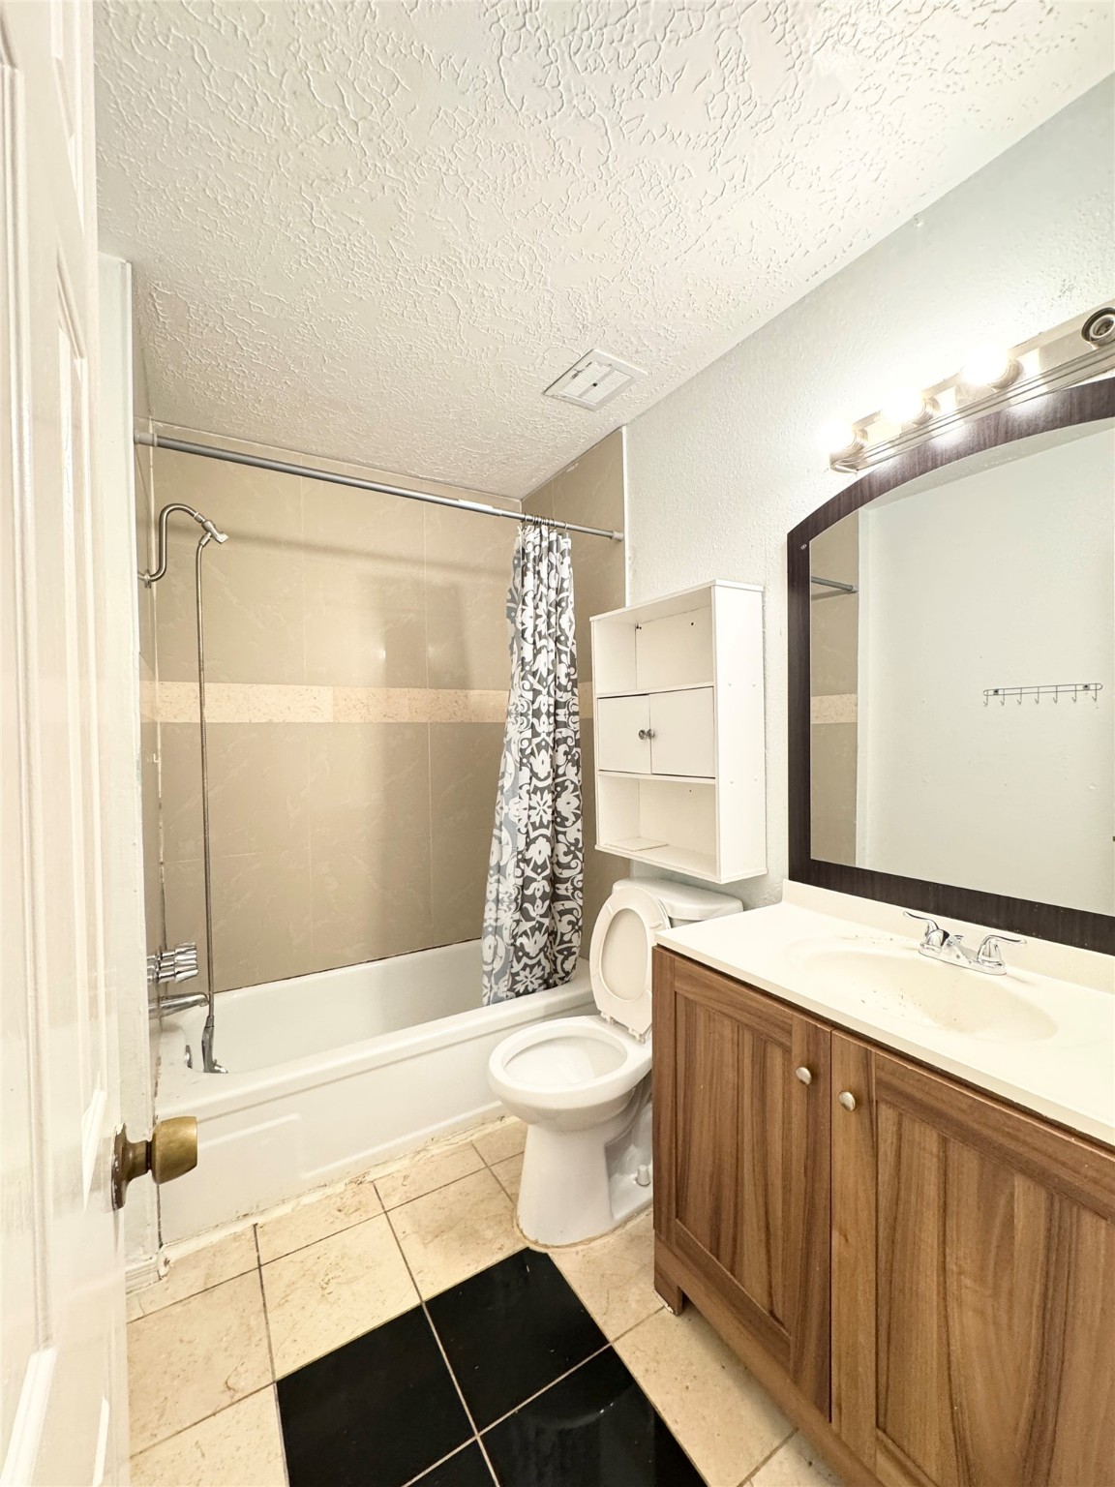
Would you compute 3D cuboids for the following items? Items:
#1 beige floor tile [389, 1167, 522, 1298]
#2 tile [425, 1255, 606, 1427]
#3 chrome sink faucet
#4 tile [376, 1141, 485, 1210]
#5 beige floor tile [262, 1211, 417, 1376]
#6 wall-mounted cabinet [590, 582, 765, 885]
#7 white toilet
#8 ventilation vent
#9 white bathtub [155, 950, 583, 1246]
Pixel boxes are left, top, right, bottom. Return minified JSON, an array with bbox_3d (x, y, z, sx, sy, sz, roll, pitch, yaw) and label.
[{"bbox_3d":[-0.261,1.301,1.615,0.309,0.010,0.309,-2,2,-31],"label":"beige floor tile"},{"bbox_3d":[-0.097,1.304,1.348,0.309,0.010,0.309,-2,2,-31],"label":"tile"},{"bbox_3d":[0.785,0.407,1.205,0.128,0.075,0.225,-2,2,-31],"label":"chrome sink faucet"},{"bbox_3d":[-0.380,1.298,1.810,0.309,0.010,0.142,-2,2,-31],"label":"tile"},{"bbox_3d":[-0.527,1.310,1.452,0.309,0.010,0.309,-2,2,-31],"label":"beige floor tile"},{"bbox_3d":[0.361,-0.034,1.922,0.186,0.817,0.593,-2,2,-31],"label":"wall-mounted cabinet"},{"bbox_3d":[0.144,0.875,1.787,0.723,0.820,0.432,-2,2,-31],"label":"white toilet"},{"bbox_3d":[0.116,-1.167,1.940,0.211,0.019,0.265,-2,2,-31],"label":"ventilation vent"},{"bbox_3d":[-0.589,1.109,2.274,1.502,0.354,0.757,-2,2,-31],"label":"white bathtub"}]

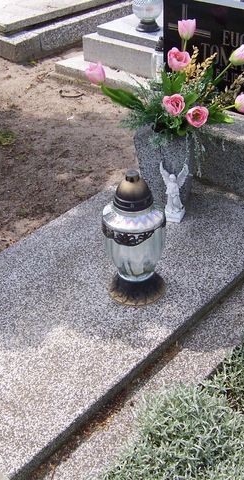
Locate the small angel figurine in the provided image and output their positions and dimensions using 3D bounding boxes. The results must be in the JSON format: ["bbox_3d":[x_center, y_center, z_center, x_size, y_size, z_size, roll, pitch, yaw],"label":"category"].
[{"bbox_3d":[0.171,-0.145,1.913,0.083,0.184,0.058,9,38,17],"label":"small angel figurine"}]

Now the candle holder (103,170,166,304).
[{"bbox_3d":[0.032,-0.016,1.598,0.168,0.366,0.168,-2,36,2],"label":"candle holder"}]

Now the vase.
[{"bbox_3d":[0.136,-0.234,1.993,0.176,0.235,0.176,27,46,35],"label":"vase"}]

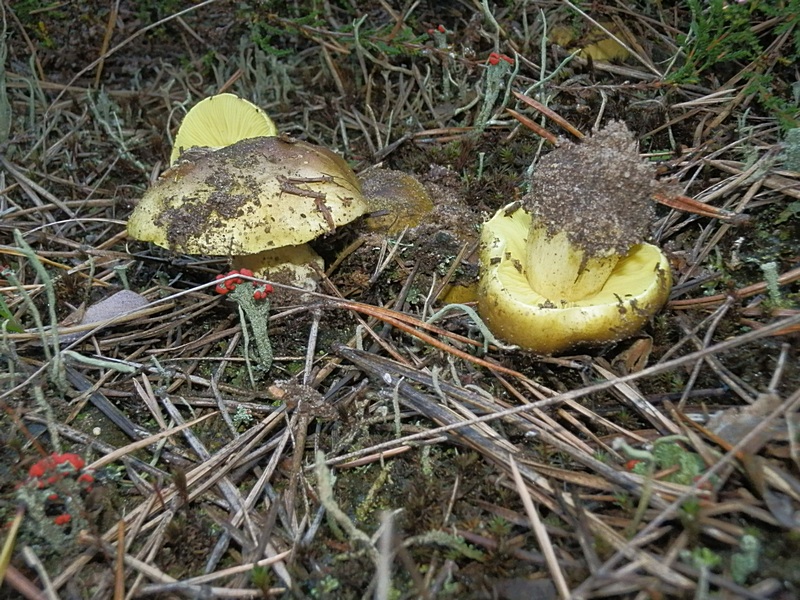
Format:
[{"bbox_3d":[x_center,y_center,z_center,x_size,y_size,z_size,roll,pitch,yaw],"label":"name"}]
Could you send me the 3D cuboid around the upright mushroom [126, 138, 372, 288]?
[{"bbox_3d":[-0.049,-0.029,0.279,0.078,0.049,0.078,-3,19,0],"label":"upright mushroom"}]

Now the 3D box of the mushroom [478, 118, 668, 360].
[{"bbox_3d":[0.055,-0.019,0.257,0.060,0.065,0.060,12,30,0],"label":"mushroom"}]

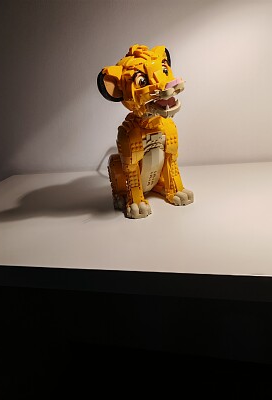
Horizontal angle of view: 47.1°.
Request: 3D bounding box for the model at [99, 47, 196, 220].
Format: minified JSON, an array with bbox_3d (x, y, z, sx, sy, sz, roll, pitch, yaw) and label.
[{"bbox_3d":[0.007,-0.143,0.604,0.174,0.298,0.193,-16,22,-25],"label":"model"}]

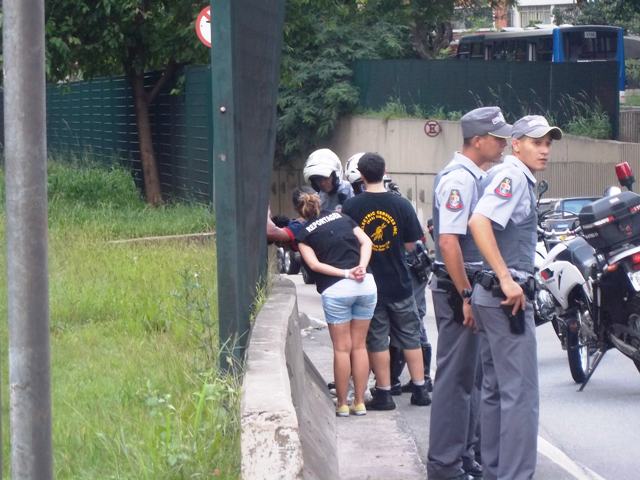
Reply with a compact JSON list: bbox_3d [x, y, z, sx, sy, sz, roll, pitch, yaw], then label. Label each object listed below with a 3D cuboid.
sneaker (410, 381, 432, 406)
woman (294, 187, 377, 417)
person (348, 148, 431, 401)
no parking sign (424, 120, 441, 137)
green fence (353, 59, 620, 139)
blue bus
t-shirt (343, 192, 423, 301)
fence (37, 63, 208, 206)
[{"bbox_3d":[0.705,1.068,17.900,0.115,0.145,0.295,1,3,14],"label":"sneaker"},{"bbox_3d":[0.106,0.409,17.200,0.500,1.500,0.480,-1,3,-13],"label":"woman"},{"bbox_3d":[0.506,0.250,19.000,0.620,1.790,0.620,0,3,6],"label":"person"},{"bbox_3d":[3.434,-3.403,79.000,0.500,0.500,0.030,0,3,5],"label":"no parking sign"},{"bbox_3d":[5.082,-4.319,79.000,8.300,2.400,0.150,0,3,7],"label":"green fence"},{"bbox_3d":[7.750,-5.950,93.300,2.500,3.200,11.800,-1,3,-13],"label":"blue bus"},{"bbox_3d":[0.435,0.051,17.750,0.560,0.750,0.320,0,3,-5],"label":"t-shirt"},{"bbox_3d":[-5.450,-2.800,65.000,0.150,2.550,35.000,-1,3,-11],"label":"fence"}]

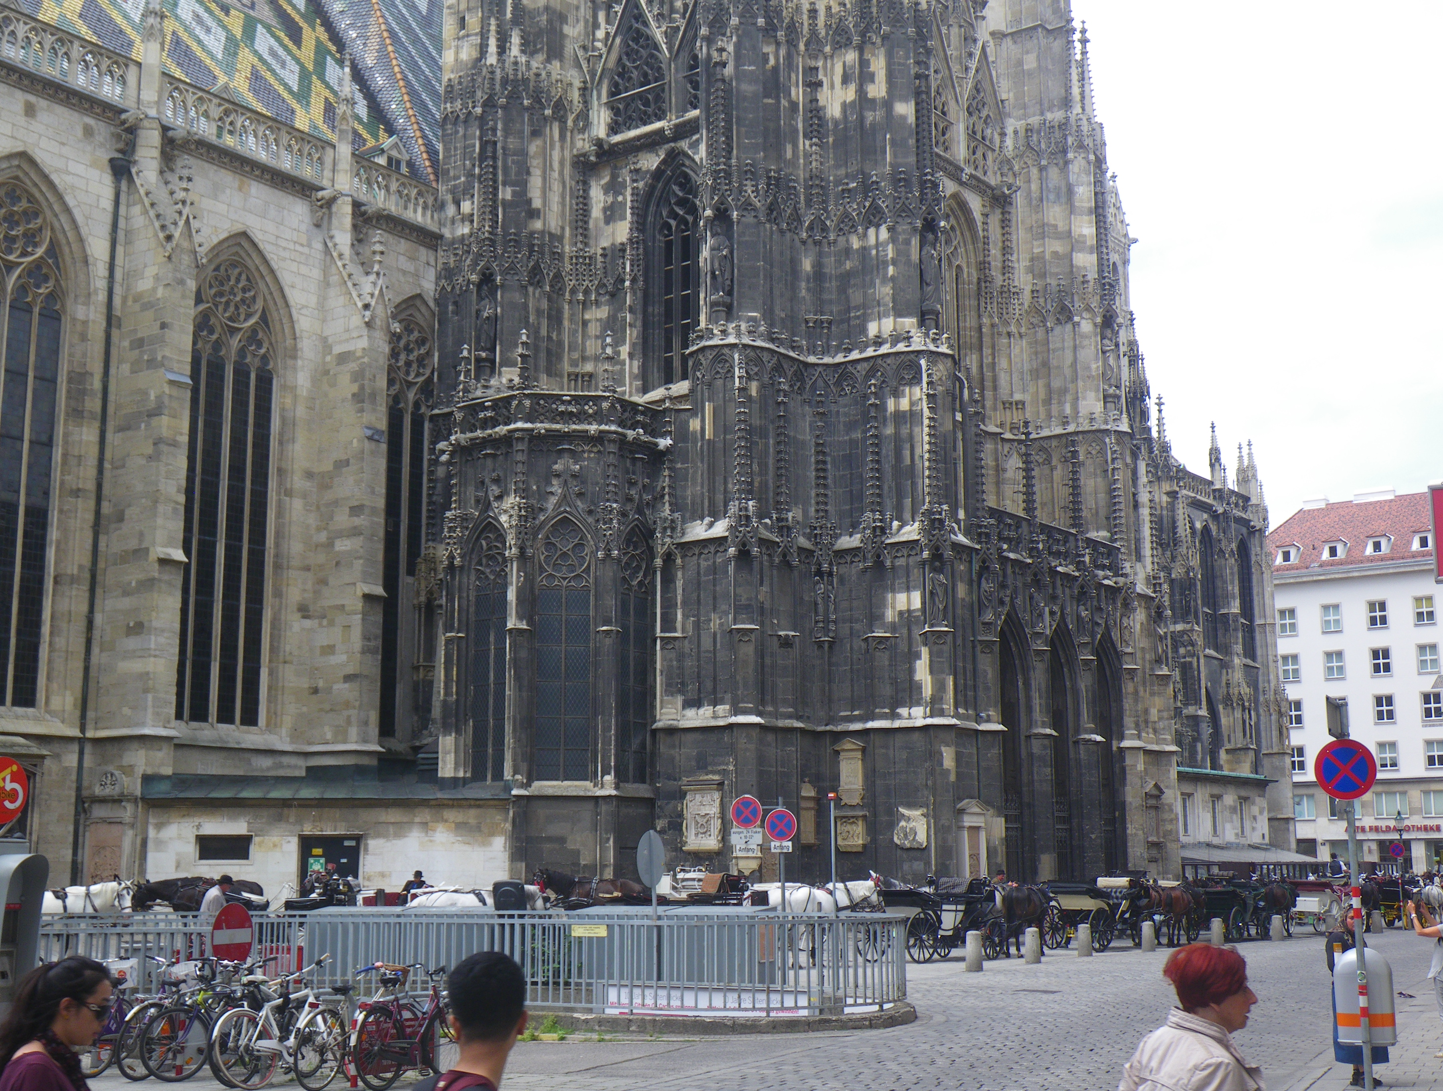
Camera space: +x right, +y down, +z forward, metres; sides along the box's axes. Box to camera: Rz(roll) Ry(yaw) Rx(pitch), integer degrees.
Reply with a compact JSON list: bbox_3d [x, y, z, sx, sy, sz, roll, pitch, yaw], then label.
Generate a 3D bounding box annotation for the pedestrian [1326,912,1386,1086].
[{"bbox_3d":[5.546,3.904,15.391,0.530,1.550,0.400,4,-11,-22],"label":"pedestrian"}]

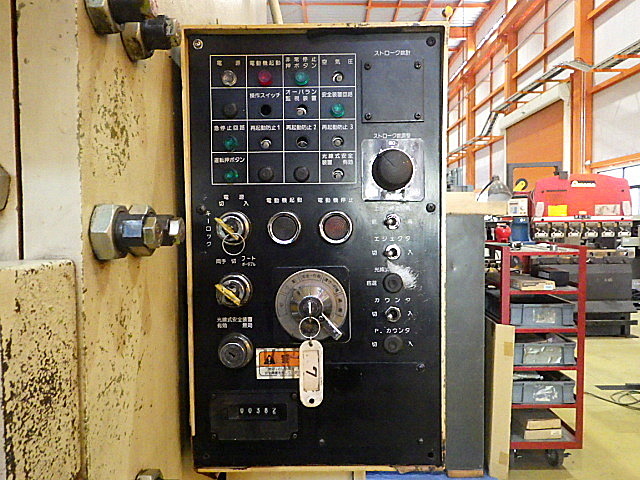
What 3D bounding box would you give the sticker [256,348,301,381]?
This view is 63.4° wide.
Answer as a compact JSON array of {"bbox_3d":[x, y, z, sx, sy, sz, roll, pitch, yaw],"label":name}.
[{"bbox_3d":[-0.039,0.129,0.535,0.051,0.033,0.001,0,2,0],"label":"sticker"}]

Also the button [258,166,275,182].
[{"bbox_3d":[-0.054,-0.067,0.523,0.016,0.016,0.008,0,2,0],"label":"button"}]

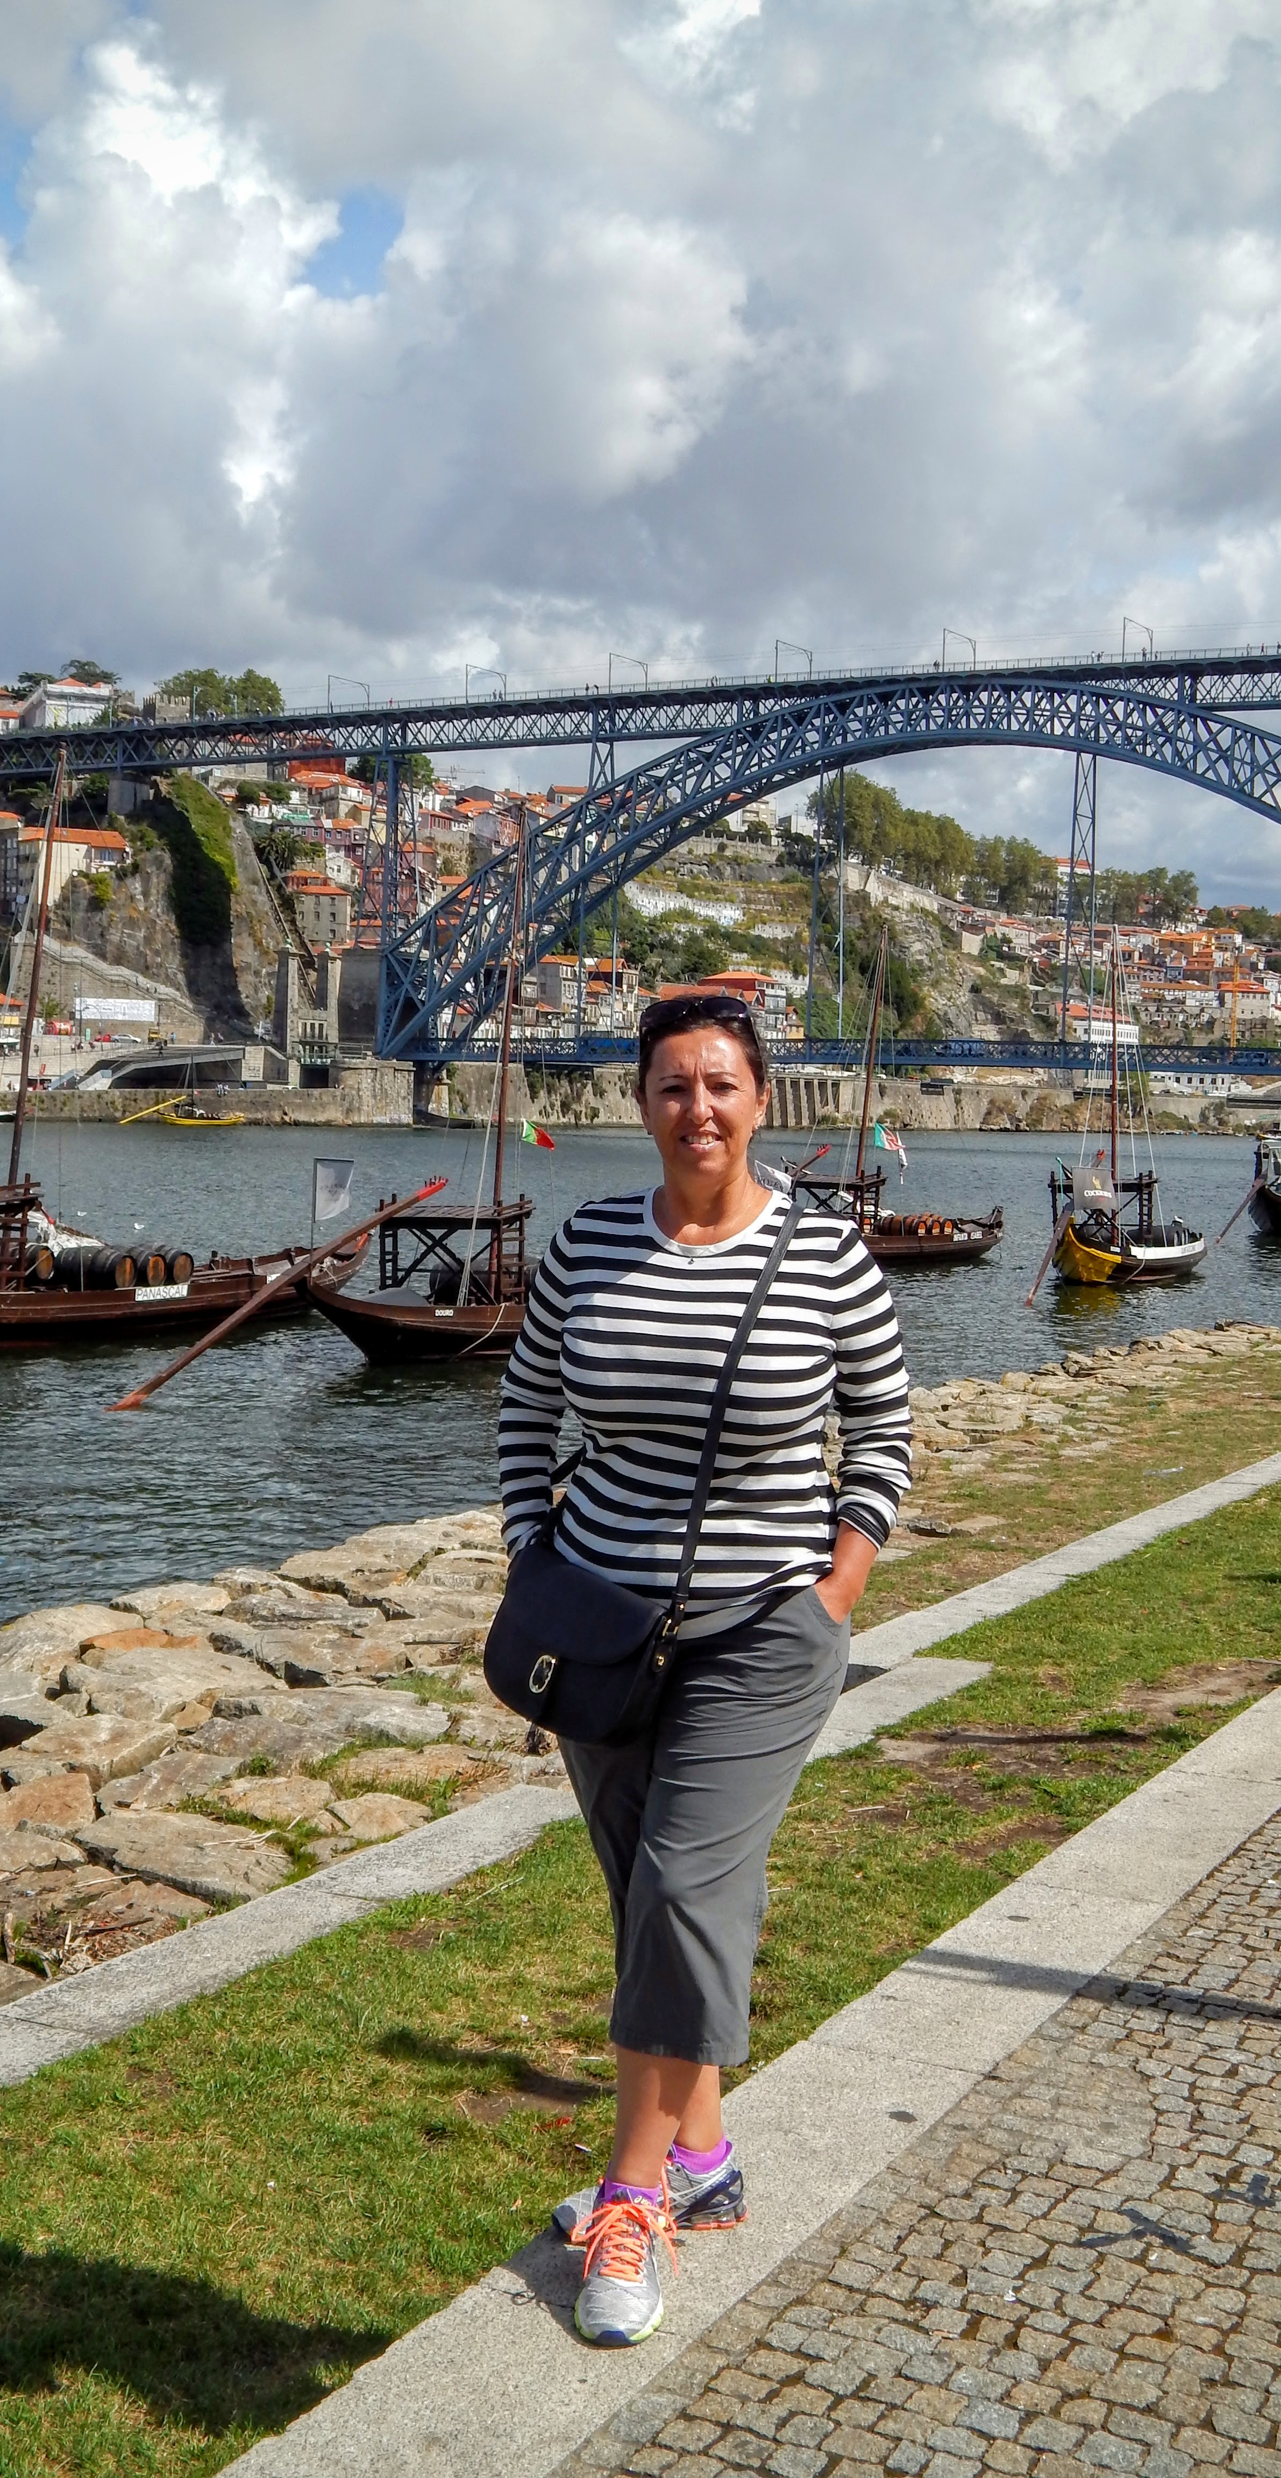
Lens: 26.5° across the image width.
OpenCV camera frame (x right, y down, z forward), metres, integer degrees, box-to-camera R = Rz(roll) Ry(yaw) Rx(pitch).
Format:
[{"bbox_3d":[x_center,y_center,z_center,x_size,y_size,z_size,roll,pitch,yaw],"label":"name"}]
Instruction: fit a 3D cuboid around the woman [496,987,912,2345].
[{"bbox_3d":[0.081,0.502,3.458,0.530,1.640,0.430,2,4,7],"label":"woman"}]

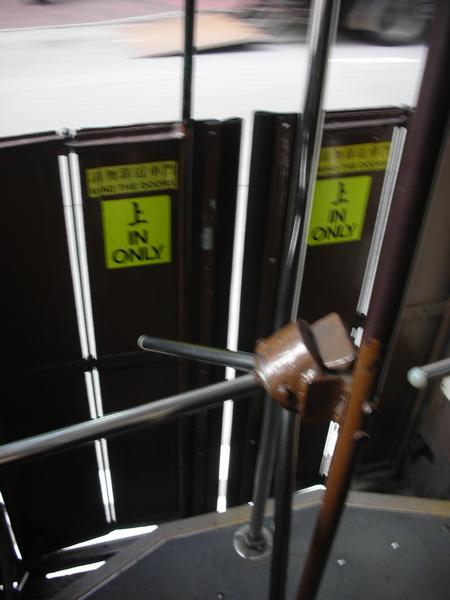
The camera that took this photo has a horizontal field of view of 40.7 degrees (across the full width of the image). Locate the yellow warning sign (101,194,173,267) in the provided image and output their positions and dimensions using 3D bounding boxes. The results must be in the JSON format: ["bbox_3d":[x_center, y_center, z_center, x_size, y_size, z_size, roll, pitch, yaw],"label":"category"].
[{"bbox_3d":[-0.173,-0.134,1.217,0.133,0.154,0.006,-8,37,-15],"label":"yellow warning sign"}]

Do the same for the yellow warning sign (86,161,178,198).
[{"bbox_3d":[-0.172,-0.228,1.147,0.171,0.058,0.006,-8,37,-15],"label":"yellow warning sign"}]

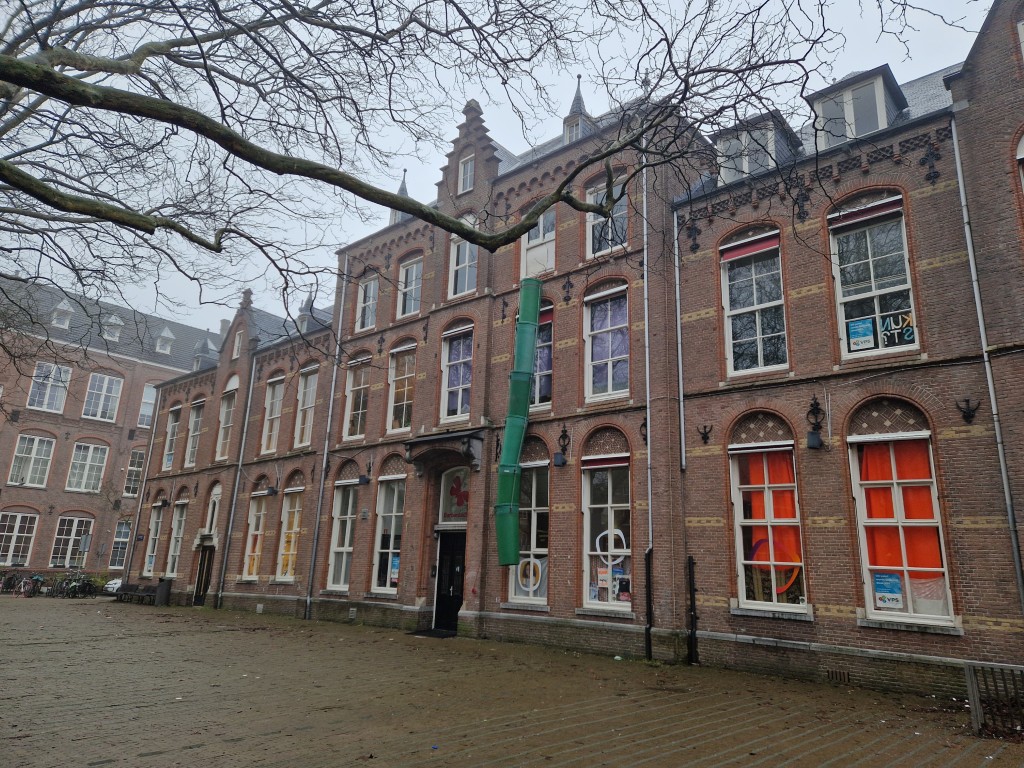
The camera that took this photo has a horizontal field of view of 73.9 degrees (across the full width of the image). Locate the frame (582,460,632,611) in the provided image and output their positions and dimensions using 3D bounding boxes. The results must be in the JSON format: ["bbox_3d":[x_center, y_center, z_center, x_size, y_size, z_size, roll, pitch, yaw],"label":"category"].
[{"bbox_3d":[2.027,3.210,14.604,1.250,3.132,0.150,-11,-19,41],"label":"frame"}]

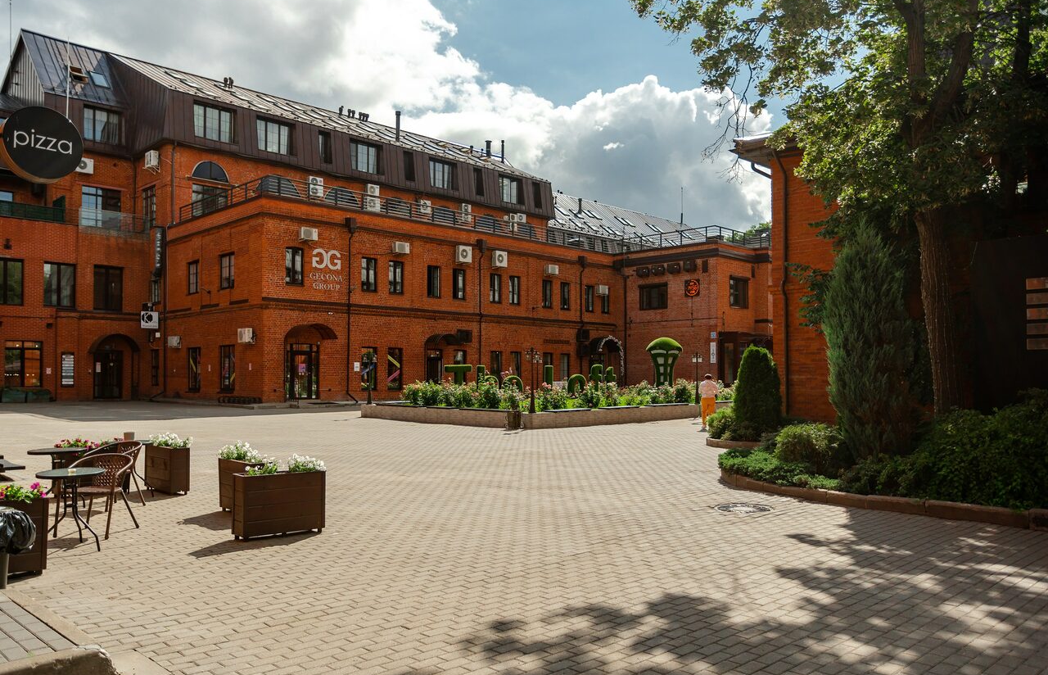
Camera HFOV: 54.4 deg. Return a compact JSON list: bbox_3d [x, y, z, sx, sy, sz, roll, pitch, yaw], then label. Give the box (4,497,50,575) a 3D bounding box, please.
[{"bbox_3d":[-4.165,1.544,7.793,0.920,0.600,0.290,2,-3,-36],"label":"box"}]

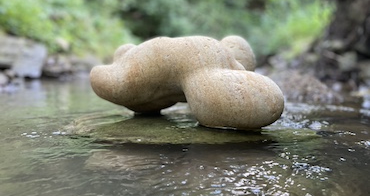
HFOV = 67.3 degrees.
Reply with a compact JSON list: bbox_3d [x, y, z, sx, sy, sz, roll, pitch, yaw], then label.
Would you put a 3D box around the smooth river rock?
[{"bbox_3d":[-0.004,-0.029,0.435,0.285,0.135,0.180,0,6,0],"label":"smooth river rock"}]

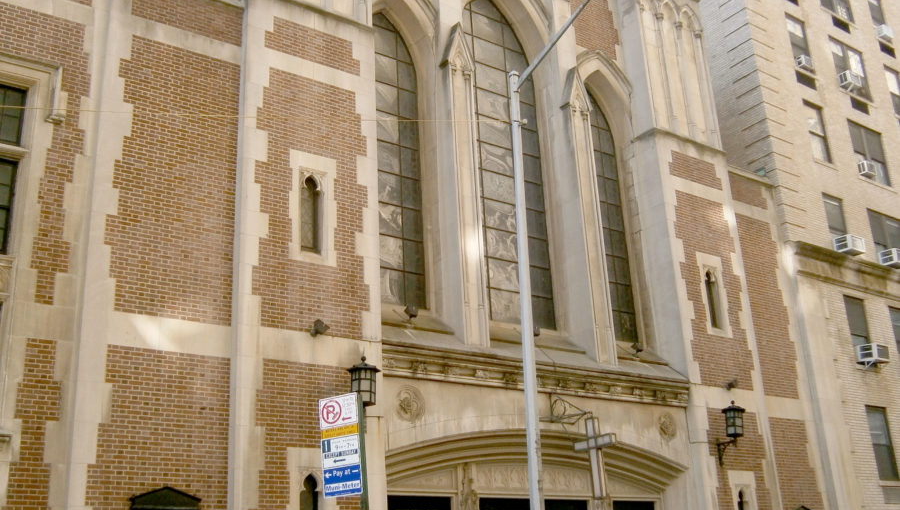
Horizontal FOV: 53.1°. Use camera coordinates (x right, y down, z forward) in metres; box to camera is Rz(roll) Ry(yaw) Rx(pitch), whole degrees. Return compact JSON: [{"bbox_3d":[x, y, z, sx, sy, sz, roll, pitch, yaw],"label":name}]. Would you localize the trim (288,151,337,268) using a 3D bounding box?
[{"bbox_3d":[-2.401,-0.769,15.461,0.884,2.013,0.300,11,-25,-34],"label":"trim"}]

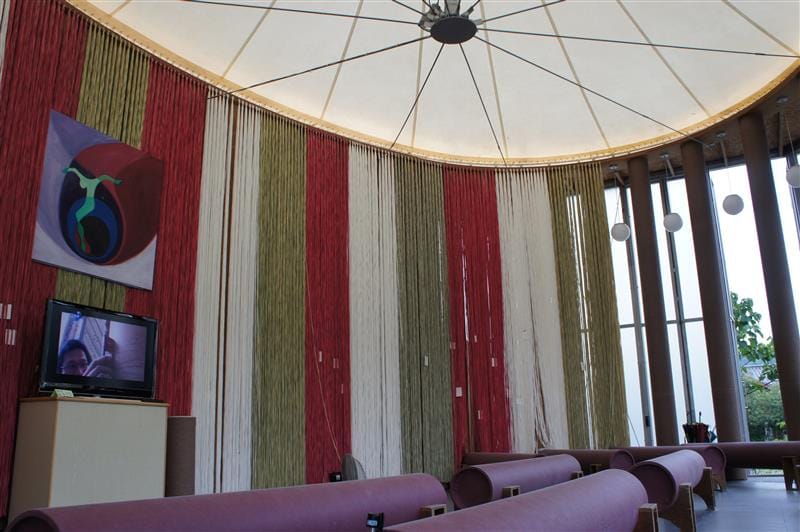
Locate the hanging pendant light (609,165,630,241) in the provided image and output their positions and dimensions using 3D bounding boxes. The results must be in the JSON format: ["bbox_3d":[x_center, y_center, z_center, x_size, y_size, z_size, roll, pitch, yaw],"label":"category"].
[{"bbox_3d":[3.651,-1.048,10.036,0.285,1.360,0.285,-8,-16,29],"label":"hanging pendant light"}]

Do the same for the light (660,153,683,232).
[{"bbox_3d":[4.312,-1.173,9.593,0.285,1.340,0.285,-8,-16,29],"label":"light"}]

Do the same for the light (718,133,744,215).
[{"bbox_3d":[4.862,-1.377,8.887,0.285,1.330,0.285,-8,-16,29],"label":"light"}]

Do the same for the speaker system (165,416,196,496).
[{"bbox_3d":[-2.389,2.022,6.186,0.350,0.880,0.390,-8,-16,26],"label":"speaker system"}]

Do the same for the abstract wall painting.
[{"bbox_3d":[-3.081,-0.643,6.273,0.050,1.550,1.390,-7,-16,26],"label":"abstract wall painting"}]

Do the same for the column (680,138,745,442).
[{"bbox_3d":[4.604,0.553,8.814,0.330,5.040,0.330,-8,-16,29],"label":"column"}]

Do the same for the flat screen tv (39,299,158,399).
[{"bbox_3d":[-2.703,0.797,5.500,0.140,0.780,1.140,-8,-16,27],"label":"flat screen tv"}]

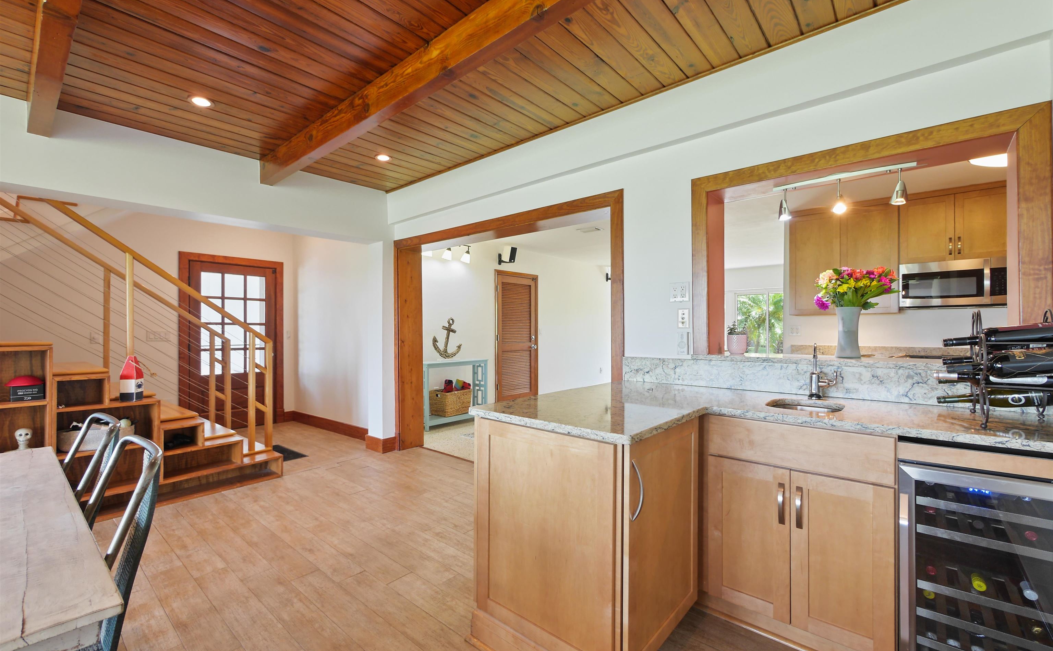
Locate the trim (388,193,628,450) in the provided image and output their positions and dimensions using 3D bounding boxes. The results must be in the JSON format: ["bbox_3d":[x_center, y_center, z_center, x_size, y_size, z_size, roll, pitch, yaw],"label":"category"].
[{"bbox_3d":[-0.273,0.209,3.554,2.550,2.100,0.300,0,0,41],"label":"trim"}]

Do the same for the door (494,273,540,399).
[{"bbox_3d":[-0.156,0.203,6.903,0.090,2.100,1.027,0,0,41],"label":"door"}]

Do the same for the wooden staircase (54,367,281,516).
[{"bbox_3d":[-3.011,0.792,3.566,1.440,0.950,1.290,0,0,41],"label":"wooden staircase"}]

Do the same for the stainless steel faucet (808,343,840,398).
[{"bbox_3d":[1.306,0.205,1.879,0.115,0.265,0.155,0,0,41],"label":"stainless steel faucet"}]

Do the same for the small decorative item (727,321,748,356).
[{"bbox_3d":[1.168,0.068,2.361,0.112,0.185,0.112,0,0,41],"label":"small decorative item"}]

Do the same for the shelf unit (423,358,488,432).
[{"bbox_3d":[-0.985,0.845,5.507,0.330,0.815,1.040,0,0,41],"label":"shelf unit"}]

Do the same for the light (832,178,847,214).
[{"bbox_3d":[1.476,-0.610,2.011,0.066,0.165,0.080,0,0,41],"label":"light"}]

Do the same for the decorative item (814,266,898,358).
[{"bbox_3d":[1.589,-0.063,2.049,0.345,0.450,0.300,0,0,41],"label":"decorative item"}]

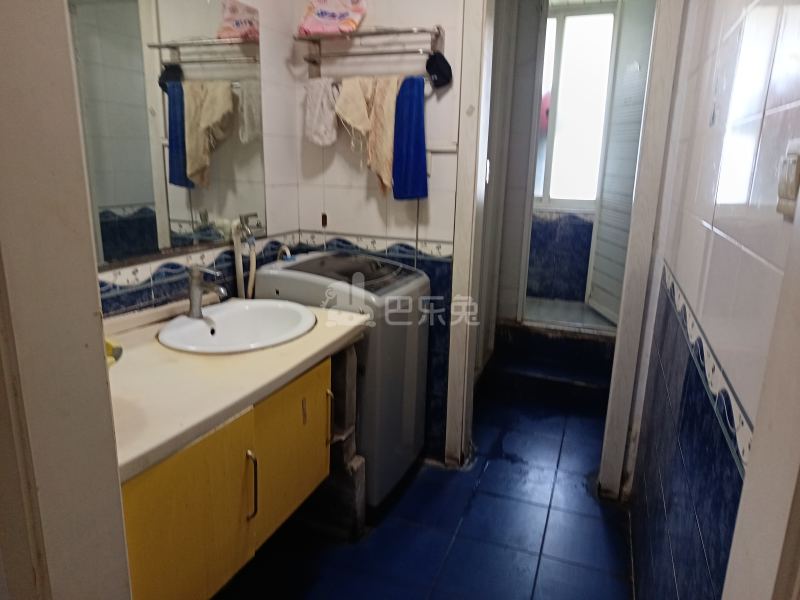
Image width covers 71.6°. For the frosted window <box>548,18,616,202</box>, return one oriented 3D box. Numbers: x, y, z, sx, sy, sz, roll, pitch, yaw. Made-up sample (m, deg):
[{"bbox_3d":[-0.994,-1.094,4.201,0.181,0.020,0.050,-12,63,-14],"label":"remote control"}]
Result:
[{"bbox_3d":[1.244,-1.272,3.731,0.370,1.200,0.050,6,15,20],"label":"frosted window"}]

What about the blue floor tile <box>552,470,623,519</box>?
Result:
[{"bbox_3d":[0.793,0.821,2.313,0.297,0.010,0.297,6,15,20],"label":"blue floor tile"}]

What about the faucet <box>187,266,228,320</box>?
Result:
[{"bbox_3d":[-0.599,-0.022,1.730,0.148,0.172,0.050,6,15,20],"label":"faucet"}]

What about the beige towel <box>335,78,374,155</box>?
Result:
[{"bbox_3d":[-0.186,-0.738,2.222,0.178,0.290,0.060,6,15,20],"label":"beige towel"}]

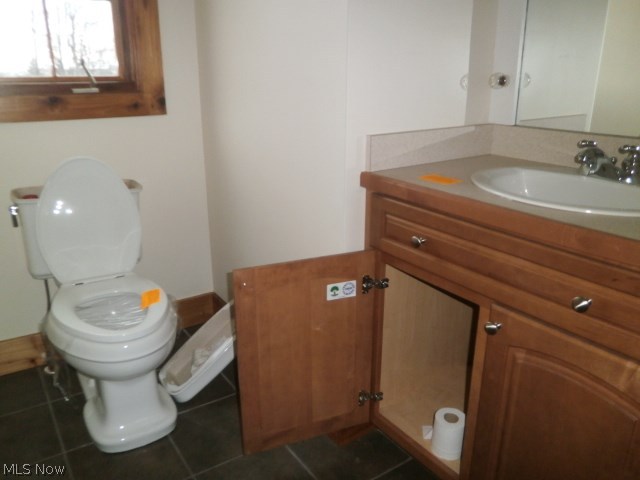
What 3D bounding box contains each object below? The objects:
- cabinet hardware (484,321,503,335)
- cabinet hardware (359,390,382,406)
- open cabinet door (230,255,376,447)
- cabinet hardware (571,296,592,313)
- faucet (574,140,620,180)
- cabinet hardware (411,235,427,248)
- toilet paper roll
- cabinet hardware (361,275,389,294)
[{"bbox_3d":[0.388,0.193,1.062,0.030,0.032,0.032,-13,23,-34],"label":"cabinet hardware"},{"bbox_3d":[0.164,0.493,1.501,0.075,0.047,0.033,-7,20,-19],"label":"cabinet hardware"},{"bbox_3d":[-0.037,0.332,1.393,0.398,0.592,0.020,-7,20,-19],"label":"open cabinet door"},{"bbox_3d":[0.491,0.117,0.886,0.030,0.032,0.032,-13,23,-34],"label":"cabinet hardware"},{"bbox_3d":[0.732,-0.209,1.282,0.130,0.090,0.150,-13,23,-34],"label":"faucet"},{"bbox_3d":[0.252,0.005,1.196,0.030,0.032,0.032,-13,23,-34],"label":"cabinet hardware"},{"bbox_3d":[0.378,0.564,1.398,0.094,0.111,0.094,0,19,0],"label":"toilet paper roll"},{"bbox_3d":[0.166,0.127,1.374,0.078,0.052,0.033,-7,20,-19],"label":"cabinet hardware"}]

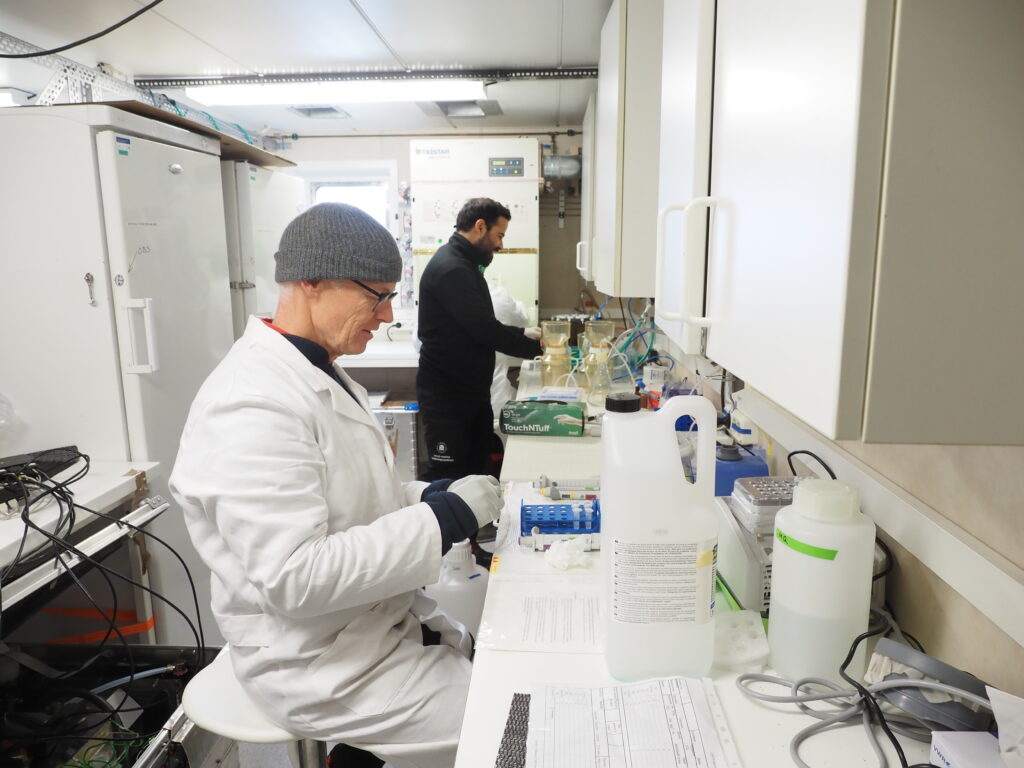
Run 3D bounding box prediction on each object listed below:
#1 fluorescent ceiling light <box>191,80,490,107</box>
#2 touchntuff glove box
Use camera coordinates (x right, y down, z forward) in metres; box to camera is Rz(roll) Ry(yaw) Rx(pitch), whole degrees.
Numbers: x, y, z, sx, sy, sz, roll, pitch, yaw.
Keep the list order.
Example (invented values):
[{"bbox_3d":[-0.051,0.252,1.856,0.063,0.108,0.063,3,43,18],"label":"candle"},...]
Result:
[{"bbox_3d":[-0.738,-1.243,3.046,1.250,0.055,0.185,0,11,3],"label":"fluorescent ceiling light"},{"bbox_3d":[0.101,0.104,2.165,0.243,0.079,0.124,1,11,10],"label":"touchntuff glove box"}]

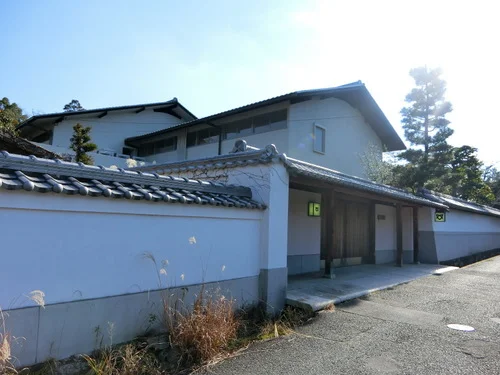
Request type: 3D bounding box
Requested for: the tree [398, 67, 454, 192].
[{"bbox_3d":[9.685,-1.358,19.889,2.900,10.200,2.900,-4,-8,40],"label":"tree"}]

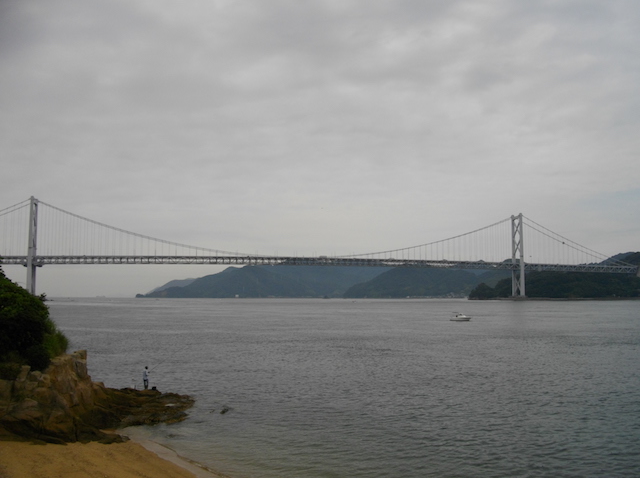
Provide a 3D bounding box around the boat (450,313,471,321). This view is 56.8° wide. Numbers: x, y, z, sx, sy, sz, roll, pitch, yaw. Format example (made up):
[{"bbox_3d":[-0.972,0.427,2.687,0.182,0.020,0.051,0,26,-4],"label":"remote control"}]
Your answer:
[{"bbox_3d":[44.776,24.851,188.000,6.700,2.350,2.400,-1,-6,7],"label":"boat"}]

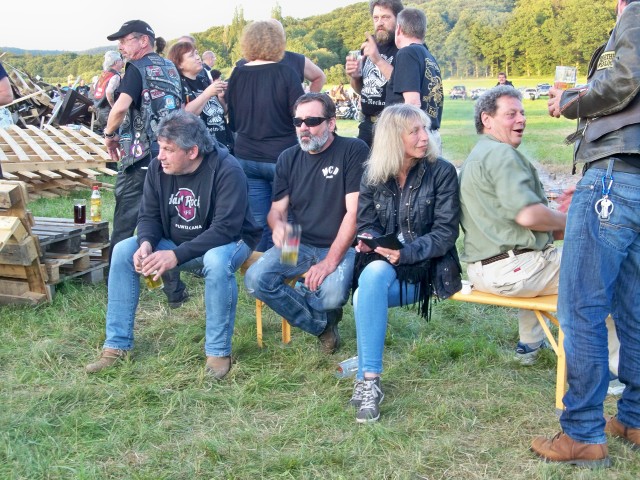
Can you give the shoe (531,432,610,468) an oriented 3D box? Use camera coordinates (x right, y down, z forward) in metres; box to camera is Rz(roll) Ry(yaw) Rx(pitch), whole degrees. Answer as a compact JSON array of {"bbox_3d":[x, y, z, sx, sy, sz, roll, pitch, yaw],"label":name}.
[{"bbox_3d":[0.936,0.770,3.440,0.300,0.120,0.110,3,10,19],"label":"shoe"}]

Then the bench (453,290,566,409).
[{"bbox_3d":[0.409,0.424,4.367,2.200,0.480,0.250,6,11,30],"label":"bench"}]

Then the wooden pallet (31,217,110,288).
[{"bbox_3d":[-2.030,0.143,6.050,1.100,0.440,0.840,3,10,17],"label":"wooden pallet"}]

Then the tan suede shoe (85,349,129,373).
[{"bbox_3d":[-1.055,0.580,4.577,0.100,0.110,0.280,10,14,44],"label":"tan suede shoe"}]

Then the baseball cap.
[{"bbox_3d":[-1.121,-1.244,5.500,0.280,0.130,0.185,1,10,8],"label":"baseball cap"}]

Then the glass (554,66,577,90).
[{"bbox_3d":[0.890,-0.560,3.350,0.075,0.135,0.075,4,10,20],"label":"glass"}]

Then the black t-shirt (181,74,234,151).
[{"bbox_3d":[-0.762,-0.802,6.100,0.330,0.620,0.500,8,13,39],"label":"black t-shirt"}]

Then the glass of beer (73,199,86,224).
[{"bbox_3d":[-1.600,-0.190,6.150,0.080,0.160,0.080,0,10,0],"label":"glass of beer"}]

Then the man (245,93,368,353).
[{"bbox_3d":[-0.055,-0.031,4.500,0.600,1.310,0.720,4,11,23],"label":"man"}]

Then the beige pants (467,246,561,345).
[{"bbox_3d":[1.020,0.279,4.381,0.640,0.580,0.520,-9,13,-43],"label":"beige pants"}]

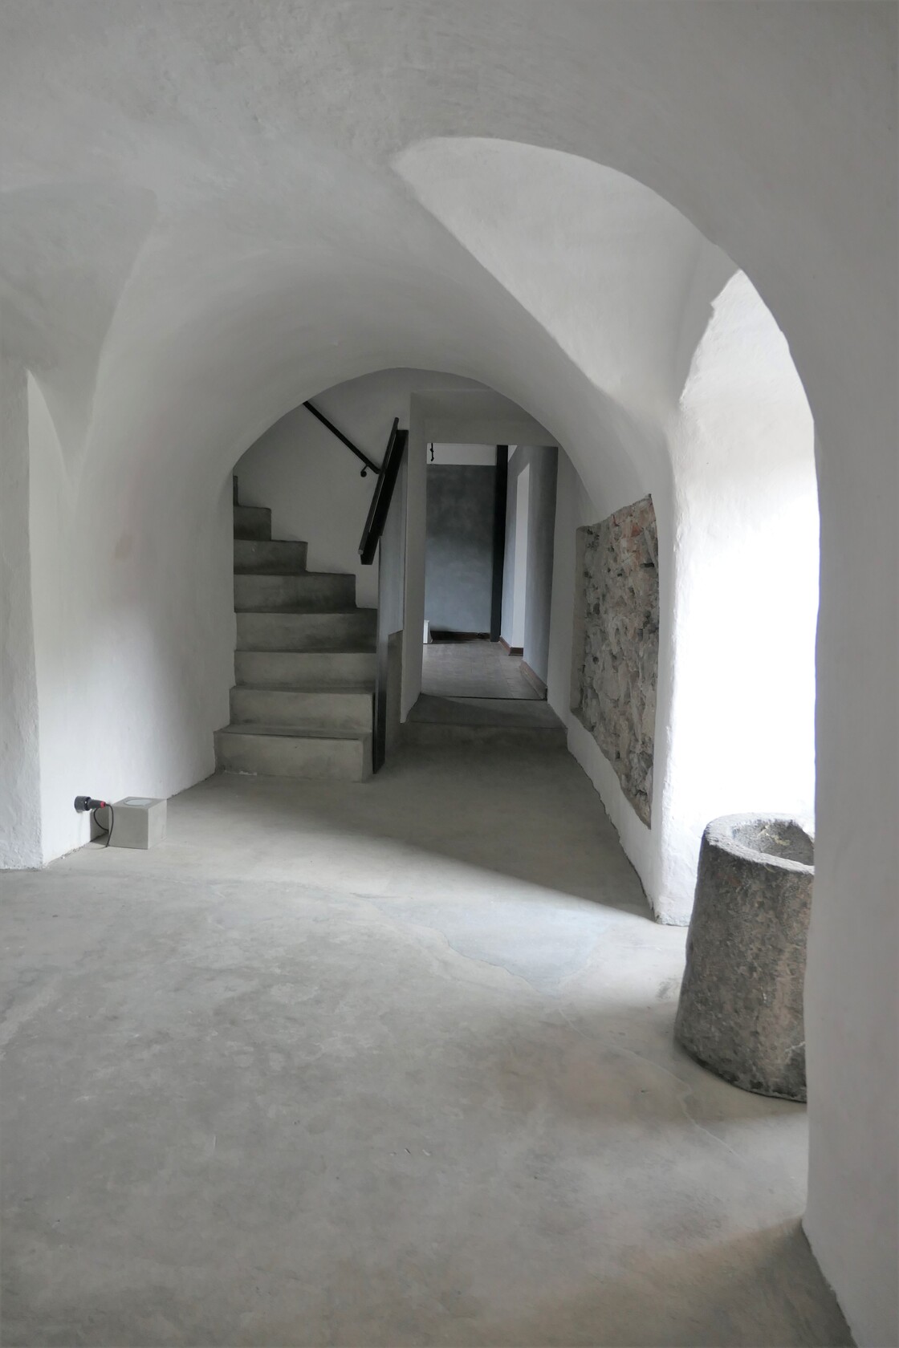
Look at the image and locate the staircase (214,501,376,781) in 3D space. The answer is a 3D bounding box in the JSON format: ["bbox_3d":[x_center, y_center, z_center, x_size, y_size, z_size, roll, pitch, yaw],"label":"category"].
[{"bbox_3d":[-0.753,-0.244,4.803,0.850,1.380,1.180,2,5,3],"label":"staircase"}]

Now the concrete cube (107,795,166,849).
[{"bbox_3d":[-1.068,0.514,3.087,0.137,0.137,0.137,2,5,7],"label":"concrete cube"}]

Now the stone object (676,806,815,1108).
[{"bbox_3d":[0.685,0.533,1.771,0.440,0.425,0.440,2,5,0],"label":"stone object"}]

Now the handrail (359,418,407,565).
[{"bbox_3d":[-0.339,-1.021,4.824,0.110,0.924,1.256,2,5,3],"label":"handrail"}]

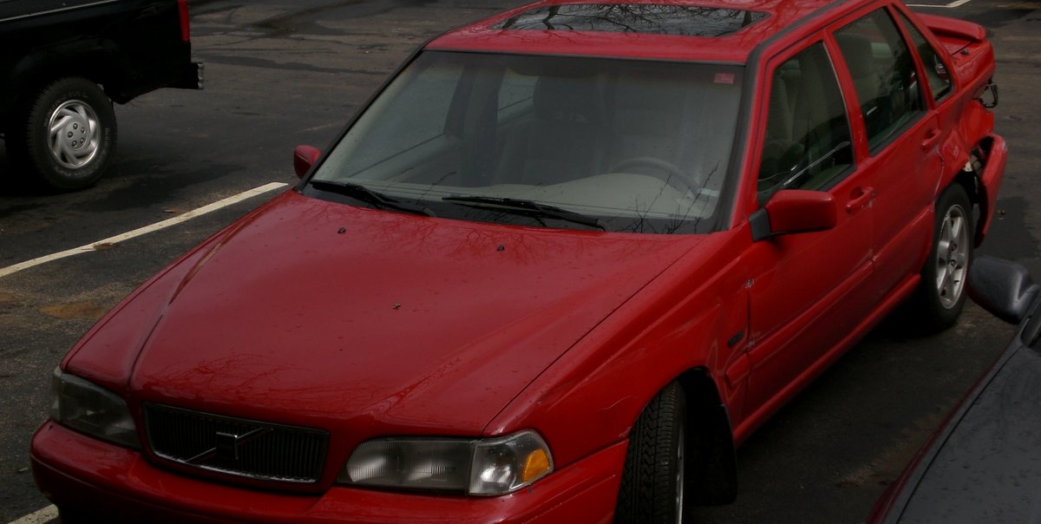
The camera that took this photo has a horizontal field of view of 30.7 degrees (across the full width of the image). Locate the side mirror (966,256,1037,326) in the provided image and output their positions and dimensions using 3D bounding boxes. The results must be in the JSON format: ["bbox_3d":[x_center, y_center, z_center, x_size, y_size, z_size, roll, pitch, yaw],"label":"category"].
[{"bbox_3d":[1.239,0.072,4.870,0.200,0.140,0.150,6,17,28],"label":"side mirror"}]

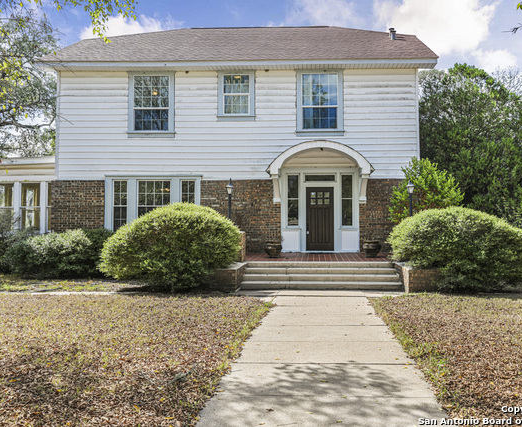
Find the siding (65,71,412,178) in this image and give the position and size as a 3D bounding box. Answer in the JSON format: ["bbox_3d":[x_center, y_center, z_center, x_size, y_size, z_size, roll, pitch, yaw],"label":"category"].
[{"bbox_3d":[-0.770,-2.850,13.850,11.700,3.550,0.350,0,0,2],"label":"siding"}]

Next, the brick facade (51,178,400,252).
[{"bbox_3d":[-0.900,0.150,13.850,11.700,2.650,0.400,0,0,2],"label":"brick facade"}]

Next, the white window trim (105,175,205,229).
[{"bbox_3d":[-3.480,-0.310,13.700,3.120,1.850,0.200,0,0,3],"label":"white window trim"}]

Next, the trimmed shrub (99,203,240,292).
[{"bbox_3d":[-2.190,0.750,10.200,3.180,2.000,2.600,0,0,2],"label":"trimmed shrub"}]

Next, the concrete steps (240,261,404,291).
[{"bbox_3d":[1.390,1.410,9.850,3.600,0.500,1.200,0,0,4],"label":"concrete steps"}]

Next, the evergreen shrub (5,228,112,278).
[{"bbox_3d":[-5.800,1.100,12.400,2.950,1.330,1.600,0,0,2],"label":"evergreen shrub"}]

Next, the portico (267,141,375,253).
[{"bbox_3d":[1.830,-0.470,13.350,3.300,3.480,0.950,0,0,2],"label":"portico"}]

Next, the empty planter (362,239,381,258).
[{"bbox_3d":[3.100,1.000,11.900,0.520,0.480,0.520,0,0,3],"label":"empty planter"}]

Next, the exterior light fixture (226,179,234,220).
[{"bbox_3d":[-0.800,0.330,11.100,0.220,2.500,0.220,0,0,2],"label":"exterior light fixture"}]

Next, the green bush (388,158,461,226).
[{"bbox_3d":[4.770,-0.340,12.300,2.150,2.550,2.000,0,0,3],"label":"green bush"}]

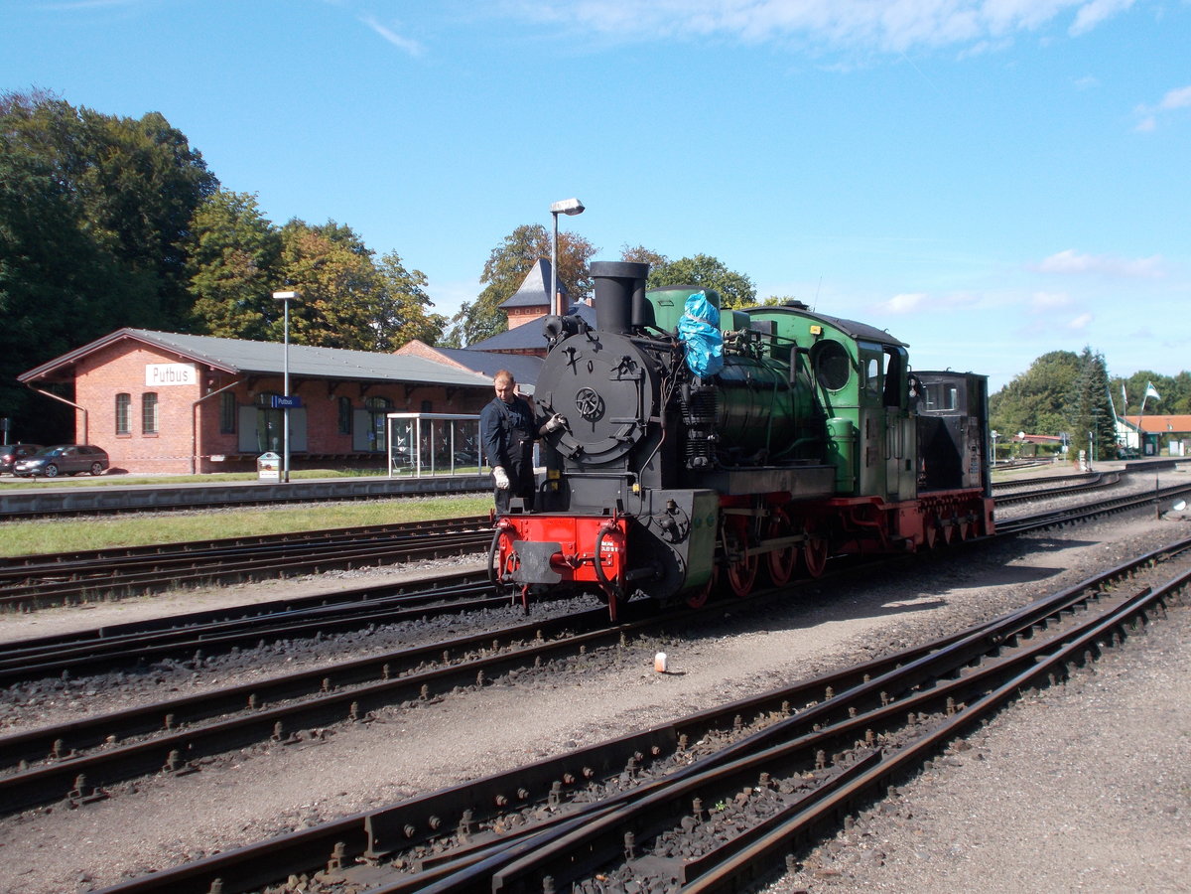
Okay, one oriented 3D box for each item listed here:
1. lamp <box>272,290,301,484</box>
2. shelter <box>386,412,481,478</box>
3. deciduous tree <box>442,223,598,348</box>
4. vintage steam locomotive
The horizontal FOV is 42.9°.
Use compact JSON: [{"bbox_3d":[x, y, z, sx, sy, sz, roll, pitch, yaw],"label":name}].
[{"bbox_3d":[-10.070,-1.954,49.525,0.900,6.230,0.340,0,0,27],"label":"lamp"},{"bbox_3d":[-6.231,-0.068,59.238,1.480,2.420,4.600,0,0,27],"label":"shelter"},{"bbox_3d":[-6.291,-8.993,129.993,12.800,20.619,12.800,0,0,0],"label":"deciduous tree"},{"bbox_3d":[2.644,-0.088,18.757,2.140,3.250,14.500,0,0,27],"label":"vintage steam locomotive"}]

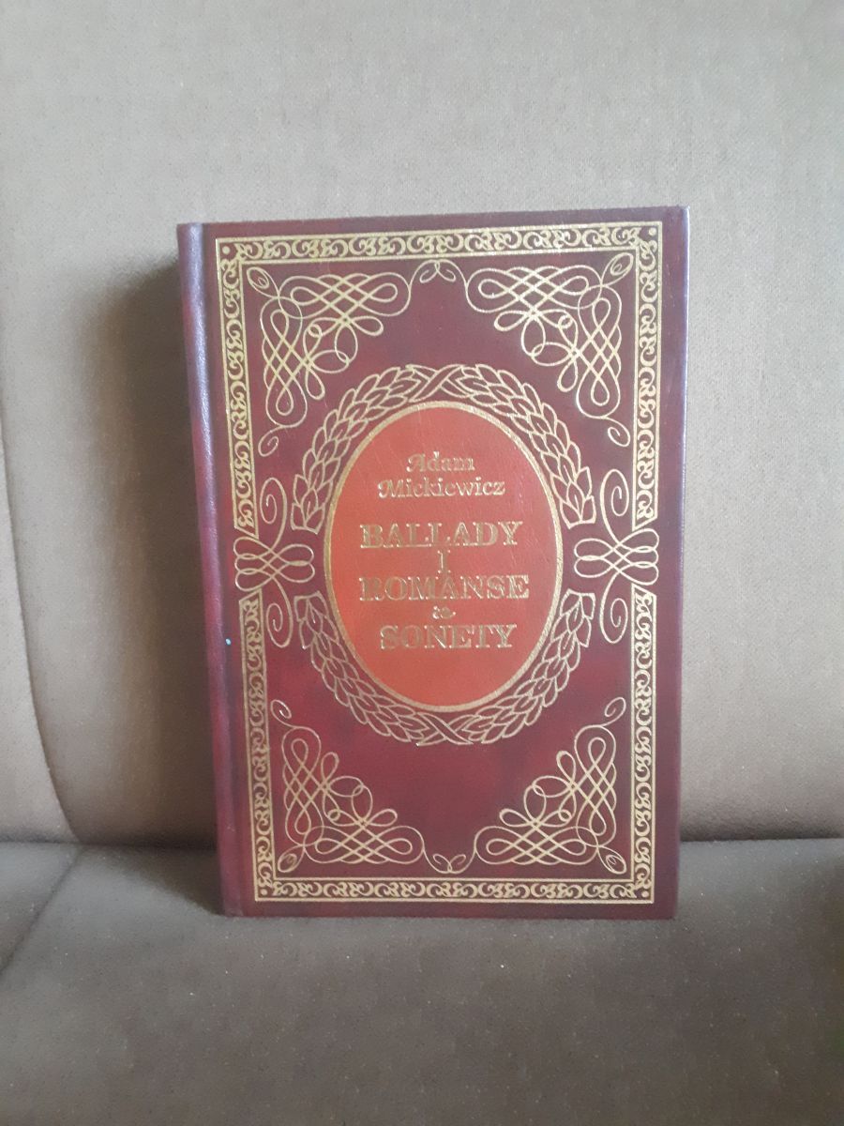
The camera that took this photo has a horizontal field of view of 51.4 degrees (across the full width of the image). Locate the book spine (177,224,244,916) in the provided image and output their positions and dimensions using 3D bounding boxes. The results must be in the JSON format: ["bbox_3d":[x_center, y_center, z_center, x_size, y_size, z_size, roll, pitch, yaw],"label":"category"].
[{"bbox_3d":[-0.061,0.007,0.272,0.010,0.208,0.024,-1,9,3],"label":"book spine"}]

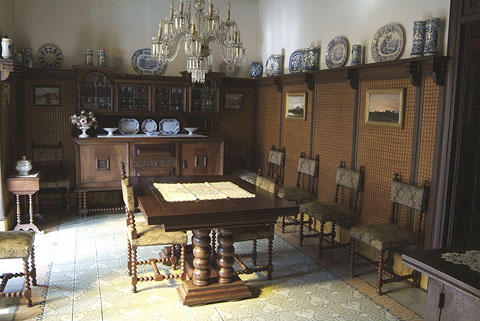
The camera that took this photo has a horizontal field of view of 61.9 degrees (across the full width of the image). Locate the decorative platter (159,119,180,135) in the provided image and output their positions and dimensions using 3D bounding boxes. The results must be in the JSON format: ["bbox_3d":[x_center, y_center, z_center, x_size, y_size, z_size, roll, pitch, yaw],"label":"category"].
[{"bbox_3d":[-1.046,-0.500,6.004,0.330,0.240,0.050,-1,0,-21],"label":"decorative platter"}]

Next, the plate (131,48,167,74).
[{"bbox_3d":[-1.306,-1.434,5.828,0.510,0.385,0.050,-1,0,-21],"label":"plate"}]

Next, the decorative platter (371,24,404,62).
[{"bbox_3d":[1.338,-1.056,3.647,0.050,0.315,0.430,7,5,-22],"label":"decorative platter"}]

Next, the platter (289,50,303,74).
[{"bbox_3d":[0.742,-1.298,5.271,0.035,0.310,0.350,7,5,-22],"label":"platter"}]

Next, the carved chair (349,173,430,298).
[{"bbox_3d":[1.271,0.608,3.447,0.475,0.925,0.405,-1,8,-21],"label":"carved chair"}]

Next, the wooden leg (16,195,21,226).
[{"bbox_3d":[-2.545,0.558,4.618,0.045,0.365,0.045,-1,9,-21],"label":"wooden leg"}]

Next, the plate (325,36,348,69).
[{"bbox_3d":[1.123,-1.242,4.627,0.045,0.365,0.450,11,4,-22],"label":"plate"}]

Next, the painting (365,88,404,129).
[{"bbox_3d":[1.376,-0.505,3.835,0.045,0.365,0.510,-4,9,-21],"label":"painting"}]

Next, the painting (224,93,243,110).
[{"bbox_3d":[-0.087,-0.942,6.434,0.325,0.270,0.035,-1,8,-21],"label":"painting"}]

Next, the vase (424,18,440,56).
[{"bbox_3d":[1.509,-0.969,3.146,0.097,0.280,0.097,-1,8,-21],"label":"vase"}]

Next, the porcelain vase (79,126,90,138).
[{"bbox_3d":[-2.128,-0.389,5.487,0.155,0.165,0.155,-1,9,-21],"label":"porcelain vase"}]

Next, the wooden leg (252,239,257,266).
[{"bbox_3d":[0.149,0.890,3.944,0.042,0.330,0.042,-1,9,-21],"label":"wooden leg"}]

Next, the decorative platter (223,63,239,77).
[{"bbox_3d":[-0.155,-1.504,6.606,0.260,0.250,0.035,-1,-3,-21],"label":"decorative platter"}]

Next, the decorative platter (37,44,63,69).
[{"bbox_3d":[-2.660,-1.453,5.624,0.335,0.335,0.035,-1,0,-18],"label":"decorative platter"}]

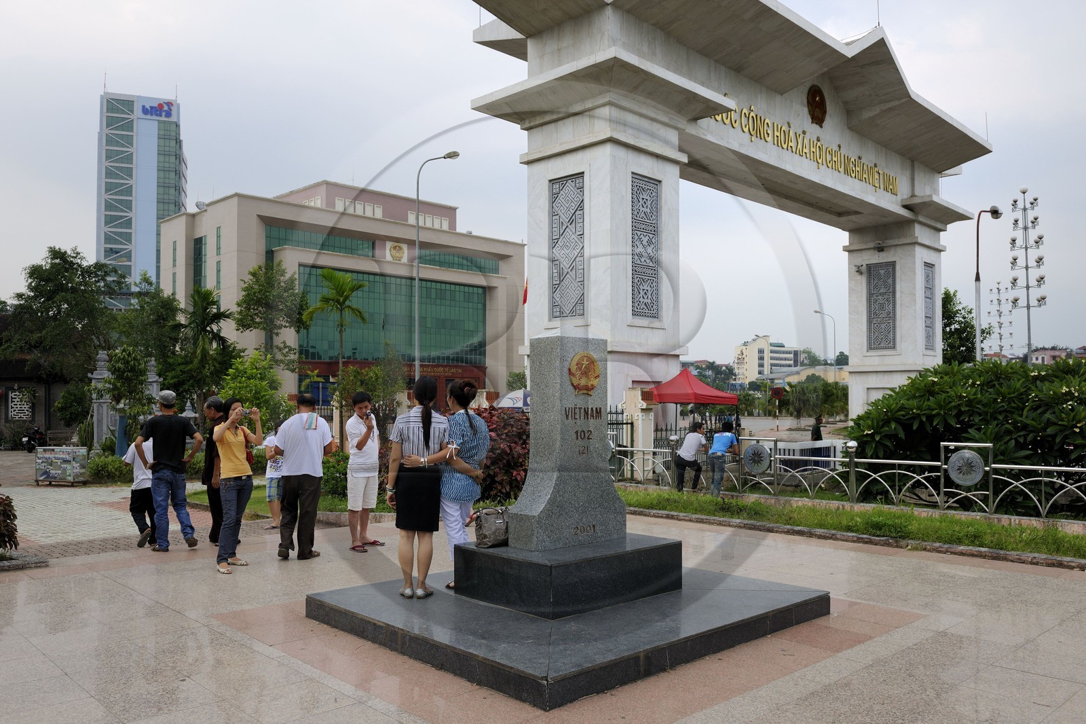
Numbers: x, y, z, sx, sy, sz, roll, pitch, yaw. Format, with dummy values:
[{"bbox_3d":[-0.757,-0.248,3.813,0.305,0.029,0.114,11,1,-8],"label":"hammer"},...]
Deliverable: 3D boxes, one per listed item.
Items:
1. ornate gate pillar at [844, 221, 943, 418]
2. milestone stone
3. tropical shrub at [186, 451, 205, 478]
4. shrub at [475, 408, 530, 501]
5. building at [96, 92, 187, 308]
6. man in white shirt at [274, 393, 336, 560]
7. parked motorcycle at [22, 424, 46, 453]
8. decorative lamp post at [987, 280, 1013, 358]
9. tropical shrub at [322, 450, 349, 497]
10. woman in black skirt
[{"bbox_3d":[18.423,-1.372,42.558,3.800,10.850,3.800,3,-4,-44],"label":"ornate gate pillar"},{"bbox_3d":[0.203,0.536,6.189,0.958,1.638,0.296,2,-4,-43],"label":"milestone stone"},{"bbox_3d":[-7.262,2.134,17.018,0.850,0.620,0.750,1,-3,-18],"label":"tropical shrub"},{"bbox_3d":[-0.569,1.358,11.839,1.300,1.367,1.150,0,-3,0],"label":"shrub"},{"bbox_3d":[-86.867,-21.973,176.231,16.500,66.000,18.000,1,-3,-20],"label":"building"},{"bbox_3d":[-2.427,1.144,8.314,0.600,1.645,0.420,0,-3,-9],"label":"man in white shirt"},{"bbox_3d":[-16.799,2.496,26.912,0.700,1.050,1.850,1,-3,-20],"label":"parked motorcycle"},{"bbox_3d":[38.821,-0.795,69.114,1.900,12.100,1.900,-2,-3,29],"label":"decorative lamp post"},{"bbox_3d":[-3.115,1.676,12.344,0.620,0.745,0.600,0,-3,0],"label":"tropical shrub"},{"bbox_3d":[-0.930,0.909,6.053,0.470,1.592,0.340,1,-3,-12],"label":"woman in black skirt"}]

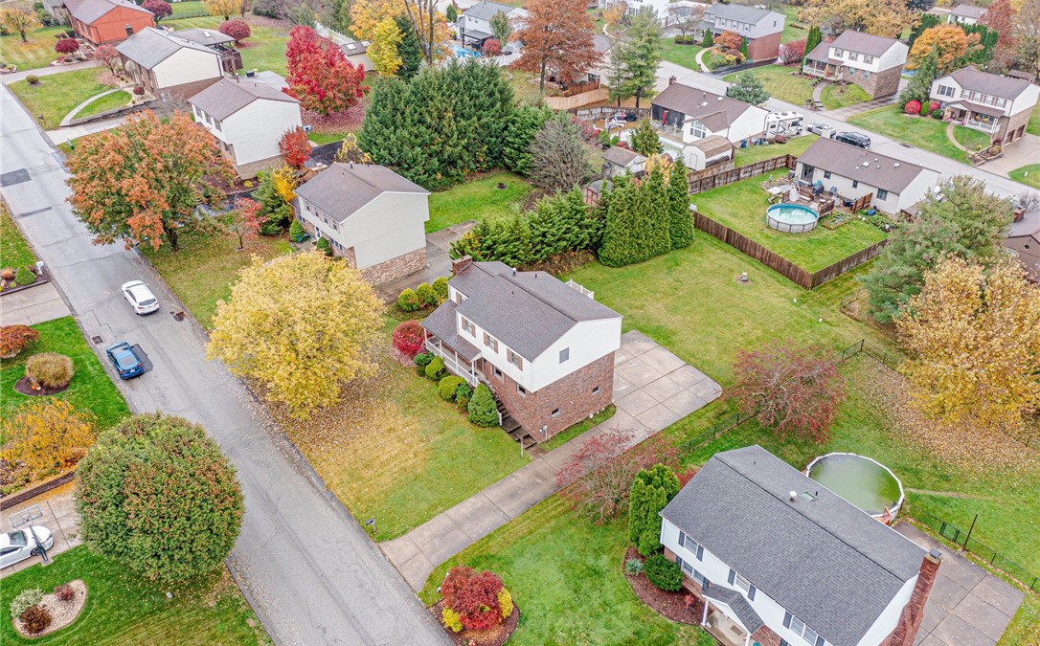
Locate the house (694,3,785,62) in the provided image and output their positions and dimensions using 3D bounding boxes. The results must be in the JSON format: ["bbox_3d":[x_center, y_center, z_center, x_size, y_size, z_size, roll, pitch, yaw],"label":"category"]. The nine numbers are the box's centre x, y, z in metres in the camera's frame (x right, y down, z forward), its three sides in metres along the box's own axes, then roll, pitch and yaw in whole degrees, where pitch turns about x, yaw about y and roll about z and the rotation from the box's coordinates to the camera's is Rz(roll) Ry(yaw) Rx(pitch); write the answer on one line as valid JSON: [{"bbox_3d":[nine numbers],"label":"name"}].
[{"bbox_3d":[44.440,-58.980,163.410,10.970,8.980,13.150,-25,40,-33],"label":"house"}]

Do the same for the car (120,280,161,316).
[{"bbox_3d":[-31.465,-2.279,66.848,1.900,1.670,4.750,-24,39,-31],"label":"car"}]

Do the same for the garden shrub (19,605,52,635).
[{"bbox_3d":[-25.386,15.587,42.428,1.479,1.288,1.479,-1,33,0],"label":"garden shrub"}]

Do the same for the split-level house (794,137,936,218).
[{"bbox_3d":[41.600,-18.230,96.990,9.400,4.600,13.500,-25,39,-31],"label":"split-level house"}]

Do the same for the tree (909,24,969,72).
[{"bbox_3d":[77.500,-50.900,150.800,10.000,9.300,10.000,-25,40,-33],"label":"tree"}]

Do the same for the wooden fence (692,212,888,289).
[{"bbox_3d":[28.139,-9.369,83.768,12.900,2.000,15.400,-22,38,-28],"label":"wooden fence"}]

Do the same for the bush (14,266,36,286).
[{"bbox_3d":[-45.290,-4.480,73.870,1.640,1.670,1.640,-25,39,-31],"label":"bush"}]

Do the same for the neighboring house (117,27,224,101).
[{"bbox_3d":[-44.690,-33.290,103.440,9.000,6.470,12.780,-24,40,-32],"label":"neighboring house"}]

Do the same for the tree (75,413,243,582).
[{"bbox_3d":[-19.082,9.700,43.489,8.051,9.852,8.051,-1,33,0],"label":"tree"}]

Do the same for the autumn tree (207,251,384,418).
[{"bbox_3d":[-15.600,1.400,57.300,12.200,11.500,12.200,0,33,0],"label":"autumn tree"}]

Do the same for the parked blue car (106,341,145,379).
[{"bbox_3d":[-31.410,2.810,64.180,1.840,1.430,4.670,-24,39,-30],"label":"parked blue car"}]

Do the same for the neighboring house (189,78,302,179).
[{"bbox_3d":[-31.520,-22.910,93.450,9.130,8.440,9.430,-25,40,-33],"label":"neighboring house"}]

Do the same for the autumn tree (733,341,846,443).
[{"bbox_3d":[20.600,5.700,62.500,8.700,6.800,8.700,0,33,0],"label":"autumn tree"}]

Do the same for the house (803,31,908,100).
[{"bbox_3d":[54.410,-42.850,132.080,9.900,8.890,13.530,-25,39,-31],"label":"house"}]

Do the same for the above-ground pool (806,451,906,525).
[{"bbox_3d":[24.260,12.120,58.830,6.500,1.300,6.500,0,33,0],"label":"above-ground pool"}]

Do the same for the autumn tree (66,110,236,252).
[{"bbox_3d":[-33.896,-12.854,75.156,14.424,13.373,14.136,-1,33,0],"label":"autumn tree"}]

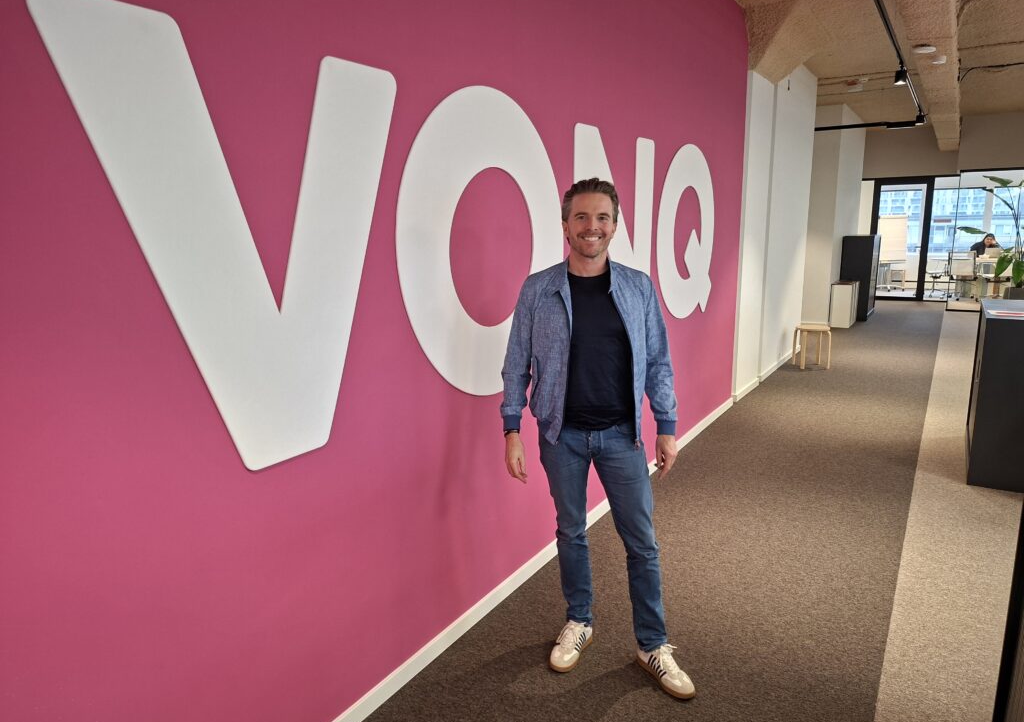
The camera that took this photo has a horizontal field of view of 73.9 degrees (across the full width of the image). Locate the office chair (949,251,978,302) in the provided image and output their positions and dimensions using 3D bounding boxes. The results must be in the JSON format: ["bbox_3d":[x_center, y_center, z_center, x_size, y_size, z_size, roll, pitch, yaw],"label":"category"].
[{"bbox_3d":[9.069,-1.696,13.601,0.600,0.930,0.580,6,13,32],"label":"office chair"}]

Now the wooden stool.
[{"bbox_3d":[3.381,-0.154,7.665,0.370,0.450,0.370,0,11,6],"label":"wooden stool"}]

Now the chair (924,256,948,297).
[{"bbox_3d":[8.824,-1.779,14.129,0.580,0.900,0.580,6,13,32],"label":"chair"}]

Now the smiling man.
[{"bbox_3d":[0.319,0.271,2.435,0.660,1.780,0.400,0,11,6],"label":"smiling man"}]

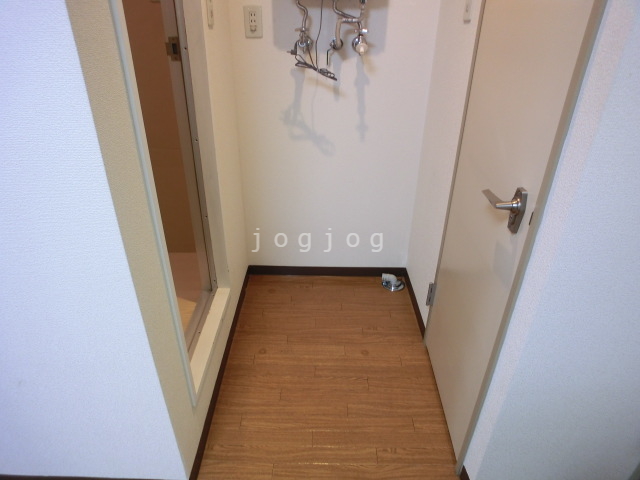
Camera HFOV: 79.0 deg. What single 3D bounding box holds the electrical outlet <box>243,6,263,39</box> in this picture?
[{"bbox_3d":[-0.268,-0.875,1.560,0.071,0.120,0.012,1,29,-1],"label":"electrical outlet"}]

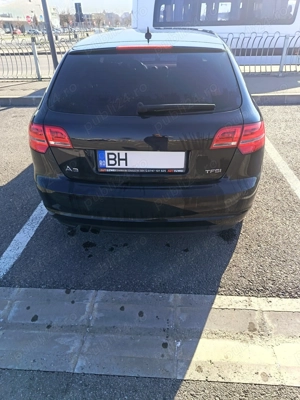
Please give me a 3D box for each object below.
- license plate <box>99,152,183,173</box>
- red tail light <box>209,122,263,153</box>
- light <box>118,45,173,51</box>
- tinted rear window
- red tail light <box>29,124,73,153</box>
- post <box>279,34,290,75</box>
[{"bbox_3d":[-0.049,-0.232,1.668,0.525,0.122,0.020,2,28,5],"label":"license plate"},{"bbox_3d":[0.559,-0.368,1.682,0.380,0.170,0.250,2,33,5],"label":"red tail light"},{"bbox_3d":[-0.038,-0.857,1.564,0.315,0.032,0.050,2,33,5],"label":"light"},{"bbox_3d":[-0.036,-0.697,1.648,1.190,0.380,0.090,2,0,5],"label":"tinted rear window"},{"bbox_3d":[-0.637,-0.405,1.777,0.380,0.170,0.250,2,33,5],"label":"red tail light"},{"bbox_3d":[3.599,-3.839,7.431,0.090,0.958,0.090,2,33,5],"label":"post"}]

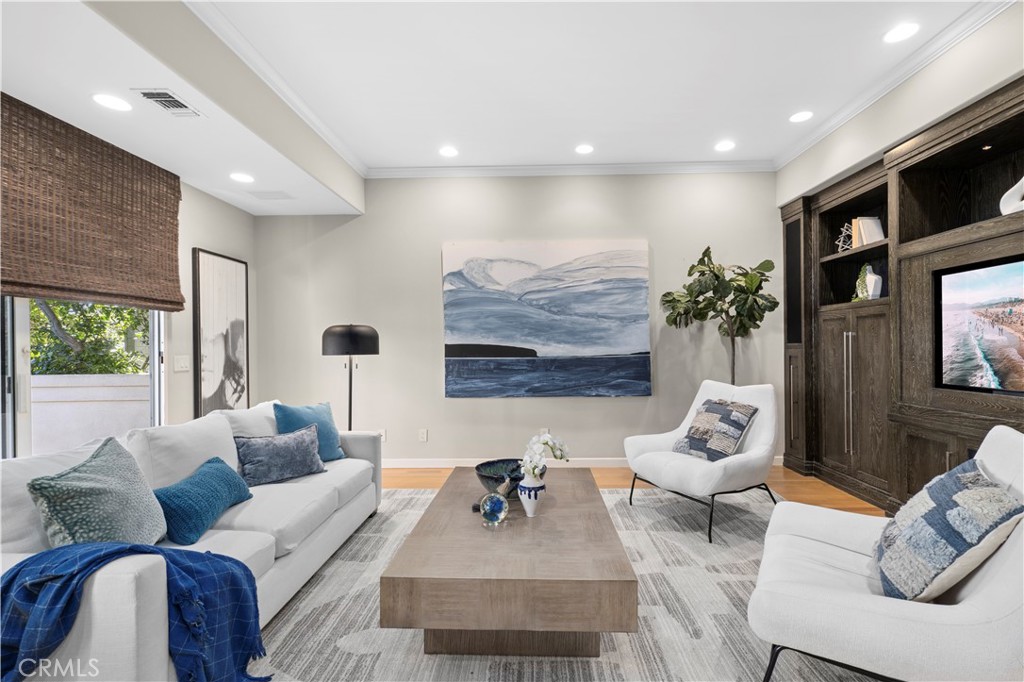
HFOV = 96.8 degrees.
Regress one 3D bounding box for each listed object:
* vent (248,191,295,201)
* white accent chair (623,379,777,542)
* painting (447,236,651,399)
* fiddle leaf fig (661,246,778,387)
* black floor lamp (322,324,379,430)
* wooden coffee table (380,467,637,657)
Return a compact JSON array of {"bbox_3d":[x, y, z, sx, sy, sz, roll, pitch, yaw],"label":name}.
[{"bbox_3d":[-2.014,-1.212,3.824,0.300,0.020,0.205,0,0,2],"label":"vent"},{"bbox_3d":[1.351,0.742,3.158,0.821,0.892,0.791,0,0,-26],"label":"white accent chair"},{"bbox_3d":[0.326,-0.208,4.300,1.932,1.475,0.040,0,0,2],"label":"painting"},{"bbox_3d":[1.718,0.207,3.751,0.967,1.960,0.850,0,0,2],"label":"fiddle leaf fig"},{"bbox_3d":[-1.381,0.538,3.915,0.494,1.351,0.494,0,0,2],"label":"black floor lamp"},{"bbox_3d":[0.026,1.020,2.324,0.908,0.353,1.428,0,0,3],"label":"wooden coffee table"}]

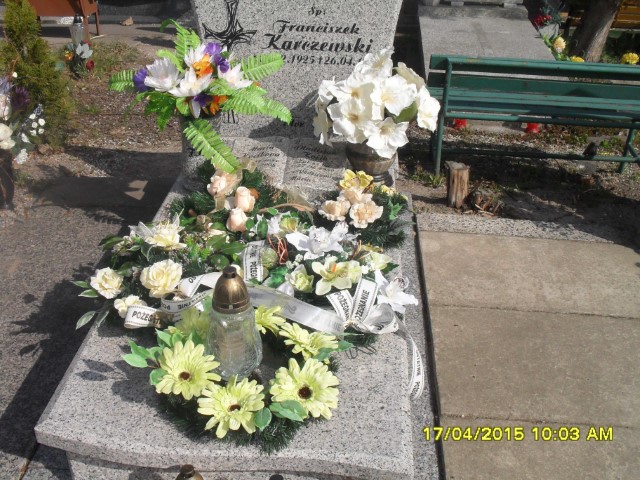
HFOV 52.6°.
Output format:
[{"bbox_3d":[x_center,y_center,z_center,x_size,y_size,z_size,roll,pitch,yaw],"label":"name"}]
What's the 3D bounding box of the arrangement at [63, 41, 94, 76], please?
[{"bbox_3d":[-1.922,-1.441,5.150,0.260,0.275,0.240,-9,31,-18],"label":"arrangement"}]

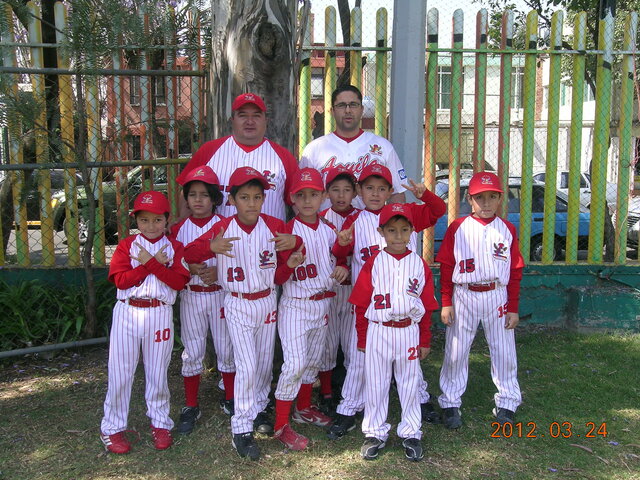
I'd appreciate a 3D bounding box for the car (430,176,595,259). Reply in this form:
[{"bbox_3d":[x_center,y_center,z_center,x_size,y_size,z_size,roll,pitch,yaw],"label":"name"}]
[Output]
[{"bbox_3d":[2.332,-0.323,12.172,4.250,1.390,1.650,-1,7,-3],"label":"car"}]

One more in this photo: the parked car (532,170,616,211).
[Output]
[{"bbox_3d":[5.548,-1.144,19.000,4.250,1.410,1.680,0,7,2],"label":"parked car"}]

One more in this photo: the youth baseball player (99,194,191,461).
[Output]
[{"bbox_3d":[-0.815,0.367,3.356,0.410,1.193,0.310,-2,7,-14],"label":"youth baseball player"}]

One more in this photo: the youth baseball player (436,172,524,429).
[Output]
[{"bbox_3d":[0.806,0.292,3.619,0.420,1.256,0.290,0,7,5],"label":"youth baseball player"}]

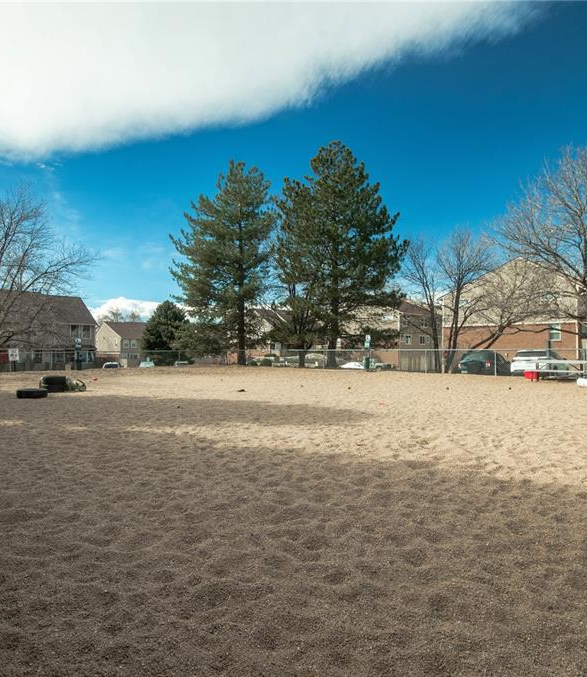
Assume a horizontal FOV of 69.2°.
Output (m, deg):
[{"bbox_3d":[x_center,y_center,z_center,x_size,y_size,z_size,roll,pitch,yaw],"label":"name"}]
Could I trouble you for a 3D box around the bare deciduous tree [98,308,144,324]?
[{"bbox_3d":[-46.500,-1.300,115.000,11.000,13.500,11.000,0,0,0],"label":"bare deciduous tree"}]

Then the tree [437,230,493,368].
[{"bbox_3d":[9.000,-2.000,22.500,3.100,7.700,3.100,0,0,0],"label":"tree"}]

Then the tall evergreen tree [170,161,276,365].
[{"bbox_3d":[-5.200,-5.700,32.000,7.900,15.500,7.900,0,0,0],"label":"tall evergreen tree"}]

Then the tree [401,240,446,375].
[{"bbox_3d":[6.850,-1.800,22.500,2.500,7.300,2.600,0,0,0],"label":"tree"}]

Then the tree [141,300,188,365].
[{"bbox_3d":[-17.000,-0.500,56.000,6.300,8.800,6.300,0,0,0],"label":"tree"}]

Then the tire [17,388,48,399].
[{"bbox_3d":[-6.800,1.425,11.100,0.680,0.200,0.680,0,0,0],"label":"tire"}]

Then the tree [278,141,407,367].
[{"bbox_3d":[3.600,-5.900,30.000,9.000,16.000,8.500,0,0,0],"label":"tree"}]

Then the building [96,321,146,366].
[{"bbox_3d":[-34.000,0.900,90.000,11.000,9.000,16.000,0,0,35],"label":"building"}]

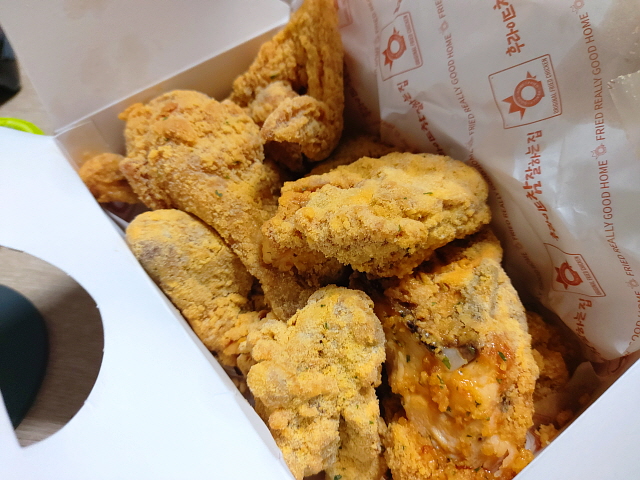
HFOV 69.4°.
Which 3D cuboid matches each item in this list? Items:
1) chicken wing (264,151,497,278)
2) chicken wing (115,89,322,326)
[{"bbox_3d":[0.024,-0.010,0.200,0.098,0.040,0.050,-10,58,-3],"label":"chicken wing"},{"bbox_3d":[-0.046,-0.020,0.225,0.065,0.052,0.128,-31,80,-15],"label":"chicken wing"}]

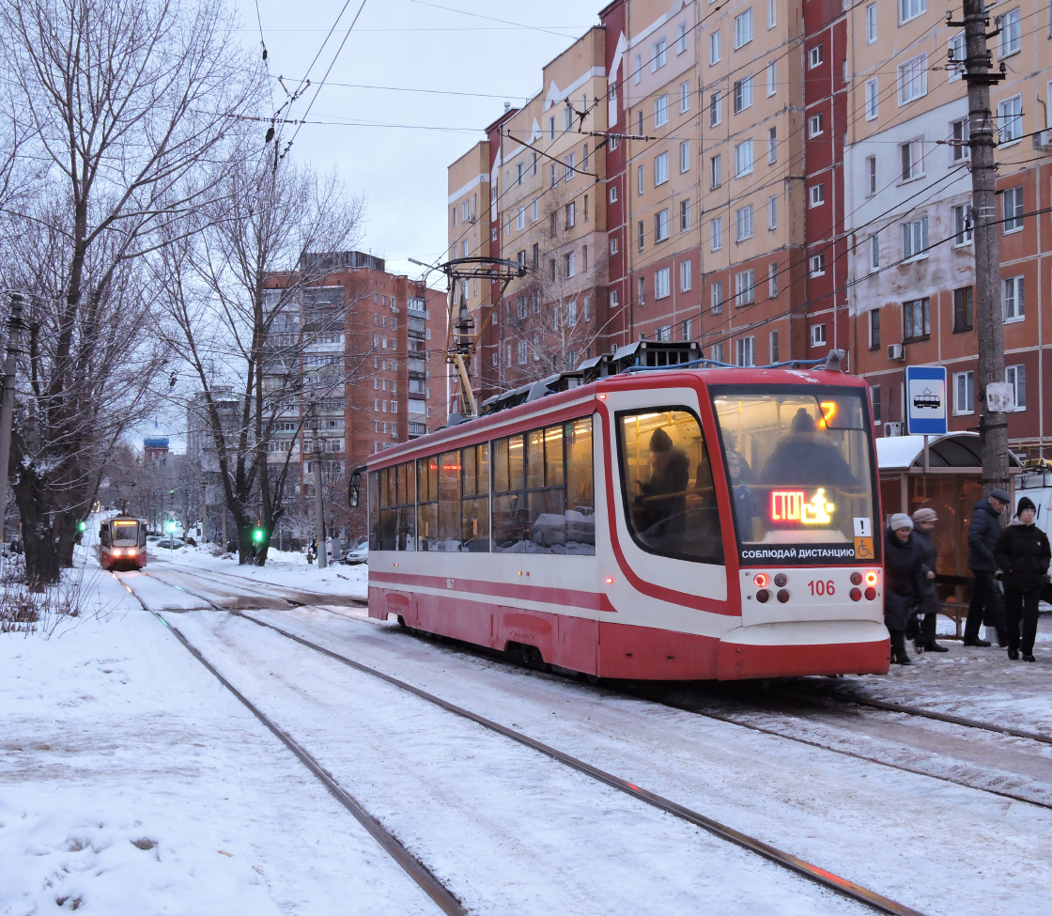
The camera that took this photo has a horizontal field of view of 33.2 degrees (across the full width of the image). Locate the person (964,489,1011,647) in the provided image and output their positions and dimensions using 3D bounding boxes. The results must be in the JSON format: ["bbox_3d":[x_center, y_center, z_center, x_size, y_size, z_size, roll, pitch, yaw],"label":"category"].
[{"bbox_3d":[5.152,1.231,19.700,0.600,1.770,0.520,-1,-1,22],"label":"person"}]

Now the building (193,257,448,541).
[{"bbox_3d":[-23.900,-8.400,248.000,15.200,39.500,32.000,-1,-1,17],"label":"building"}]

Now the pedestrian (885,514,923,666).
[{"bbox_3d":[3.916,1.363,18.400,0.520,1.600,0.480,0,-1,-40],"label":"pedestrian"}]

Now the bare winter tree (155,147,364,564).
[{"bbox_3d":[-15.419,-5.931,102.000,11.600,24.000,11.600,-1,-1,0],"label":"bare winter tree"}]

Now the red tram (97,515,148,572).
[{"bbox_3d":[-23.681,4.923,103.383,2.550,3.150,15.300,0,-1,-14],"label":"red tram"}]

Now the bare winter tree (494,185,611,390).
[{"bbox_3d":[1.002,-2.900,65.000,5.000,14.400,5.000,-1,-1,0],"label":"bare winter tree"}]

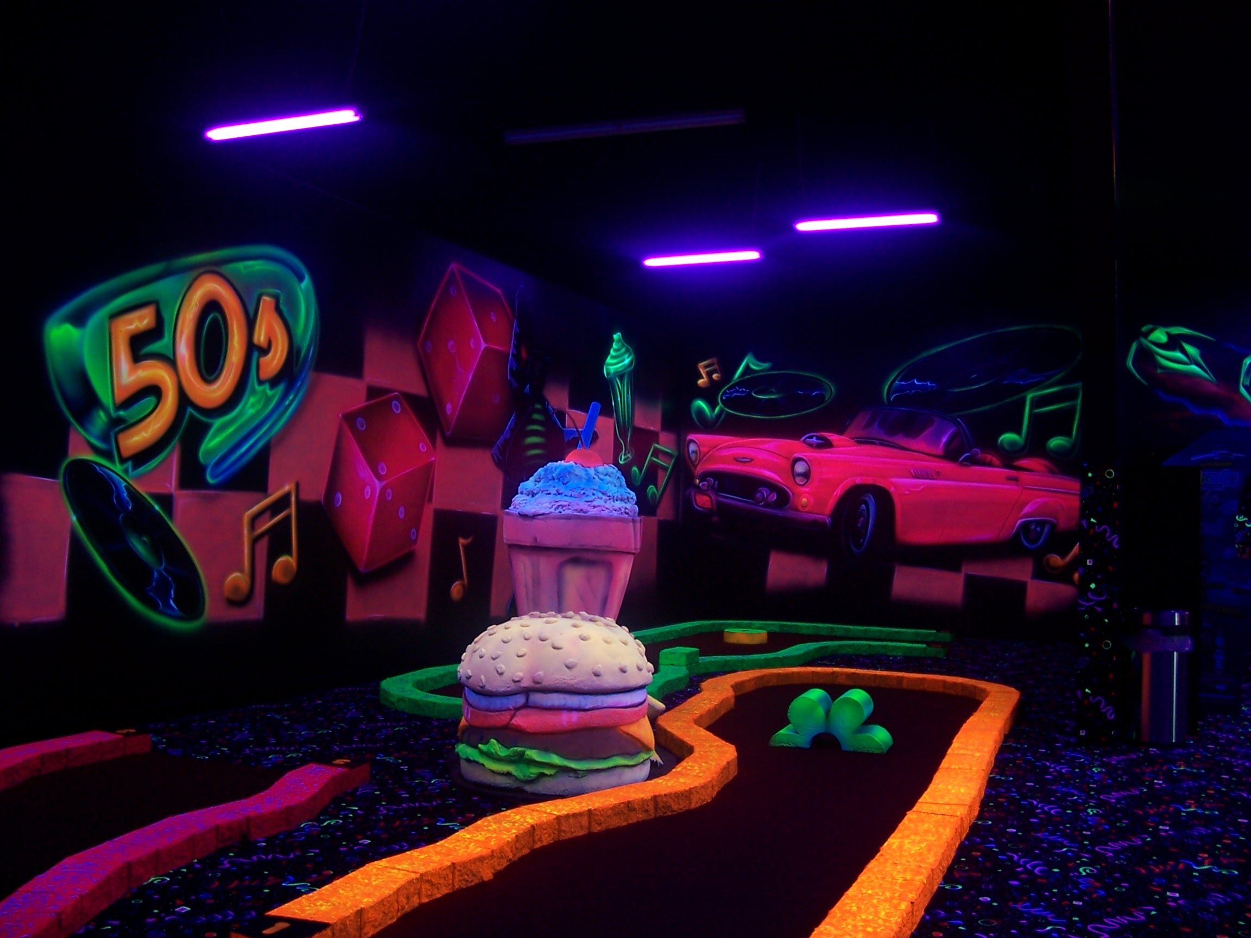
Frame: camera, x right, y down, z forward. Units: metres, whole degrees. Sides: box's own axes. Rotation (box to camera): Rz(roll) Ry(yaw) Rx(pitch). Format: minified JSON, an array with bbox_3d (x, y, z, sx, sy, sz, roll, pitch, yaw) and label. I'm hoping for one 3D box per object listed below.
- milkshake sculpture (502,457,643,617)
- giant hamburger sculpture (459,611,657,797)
[{"bbox_3d":[-0.280,0.638,6.172,0.690,1.370,0.670,2,-3,-2],"label":"milkshake sculpture"},{"bbox_3d":[-0.275,0.920,4.953,0.810,0.660,0.790,2,-3,-3],"label":"giant hamburger sculpture"}]

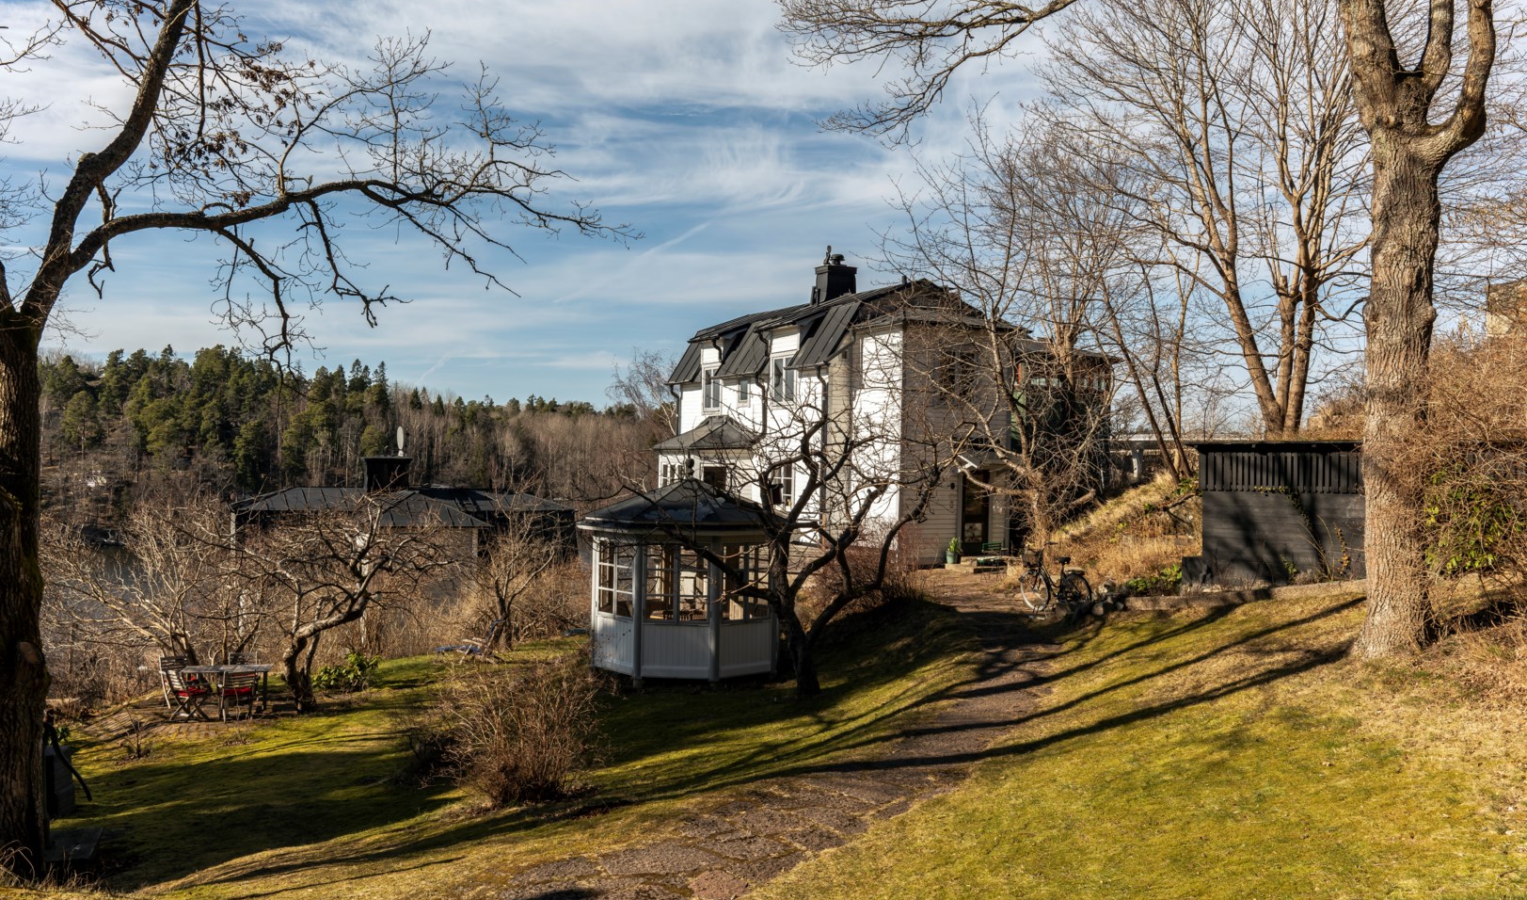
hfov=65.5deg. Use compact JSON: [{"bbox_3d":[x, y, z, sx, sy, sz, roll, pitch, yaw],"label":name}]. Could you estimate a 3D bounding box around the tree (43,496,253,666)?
[{"bbox_3d":[-11.814,2.577,22.800,4.033,3.390,3.400,1,-1,-27],"label":"tree"}]

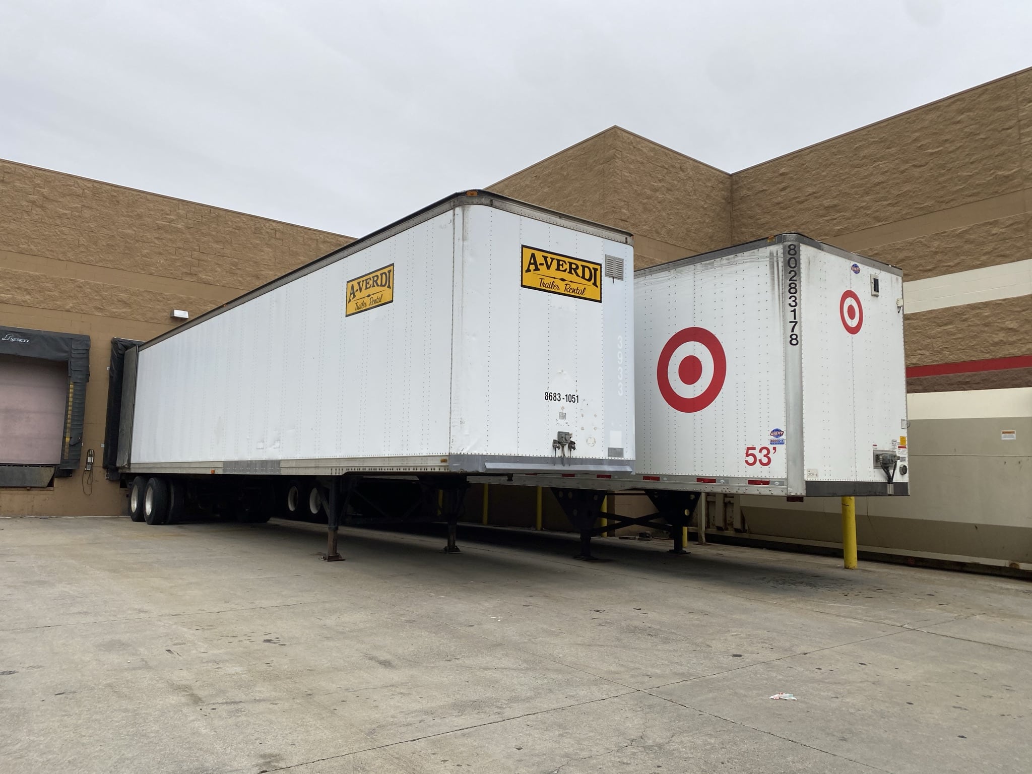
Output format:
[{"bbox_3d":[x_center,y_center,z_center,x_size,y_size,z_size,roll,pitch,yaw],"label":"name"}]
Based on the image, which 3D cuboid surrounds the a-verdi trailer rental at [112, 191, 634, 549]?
[{"bbox_3d":[-4.057,0.650,14.119,2.590,4.086,14.500,6,-8,-39],"label":"a-verdi trailer rental"}]

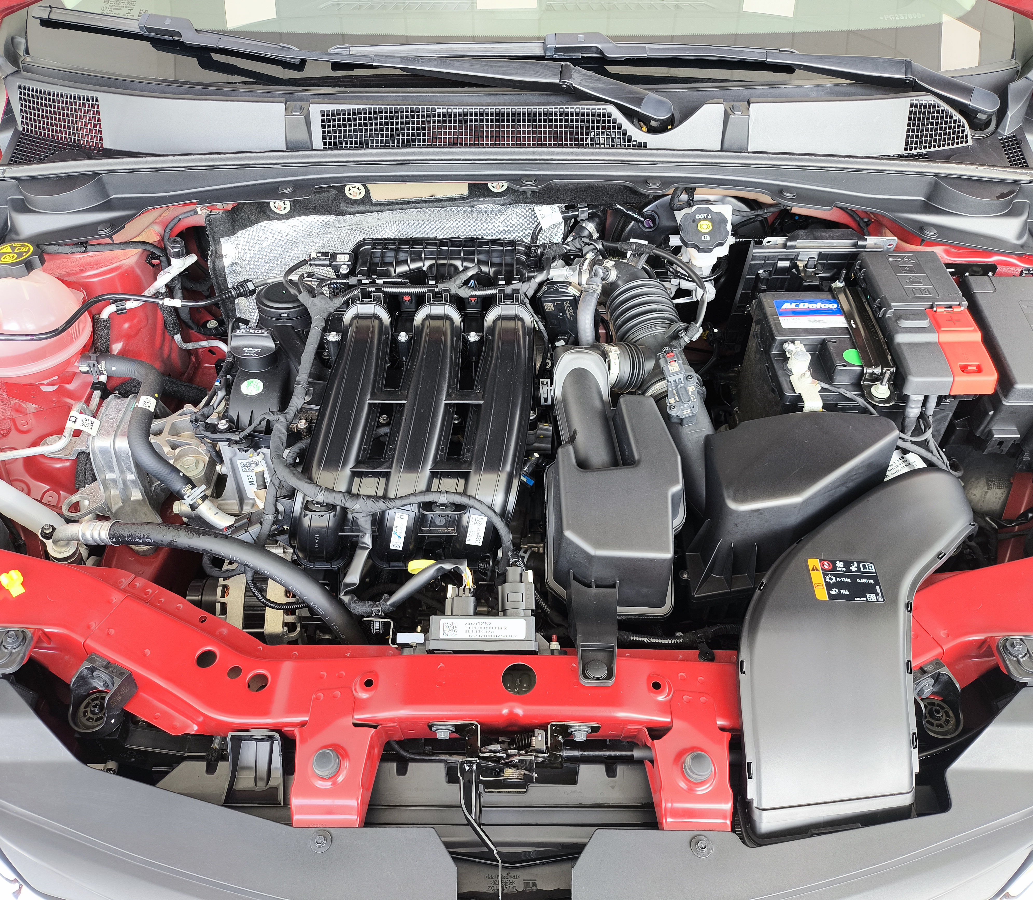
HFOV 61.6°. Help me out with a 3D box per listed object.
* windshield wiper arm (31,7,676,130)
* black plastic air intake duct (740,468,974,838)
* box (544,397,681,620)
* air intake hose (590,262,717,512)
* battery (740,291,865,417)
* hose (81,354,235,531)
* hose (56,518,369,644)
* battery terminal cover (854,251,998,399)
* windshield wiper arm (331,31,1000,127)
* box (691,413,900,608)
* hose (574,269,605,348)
[{"bbox_3d":[-0.221,-0.506,1.101,0.860,0.050,0.075,11,77,5],"label":"windshield wiper arm"},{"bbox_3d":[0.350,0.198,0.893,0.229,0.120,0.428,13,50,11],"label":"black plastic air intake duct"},{"bbox_3d":[0.114,0.074,0.993,0.157,0.155,0.235,0,48,0],"label":"box"},{"bbox_3d":[0.173,-0.096,1.113,0.153,0.130,0.380,0,48,0],"label":"air intake hose"},{"bbox_3d":[0.452,-0.091,1.185,0.242,0.185,0.175,0,48,0],"label":"battery"},{"bbox_3d":[-0.445,-0.009,1.069,0.230,0.110,0.230,0,48,0],"label":"hose"},{"bbox_3d":[-0.345,0.150,0.985,0.340,0.125,0.120,0,48,0],"label":"hose"},{"bbox_3d":[0.526,-0.162,1.118,0.123,0.080,0.207,0,48,0],"label":"battery terminal cover"},{"bbox_3d":[0.182,-0.486,1.099,0.851,0.050,0.075,7,77,3],"label":"windshield wiper arm"},{"bbox_3d":[0.325,0.076,1.021,0.250,0.190,0.180,0,48,0],"label":"box"},{"bbox_3d":[0.103,-0.195,1.221,0.038,0.100,0.060,0,48,0],"label":"hose"}]

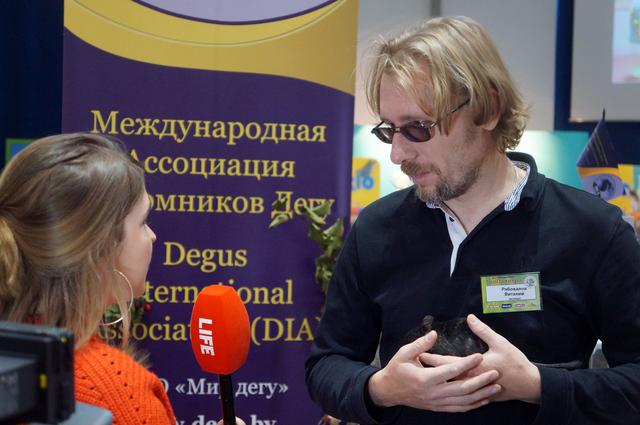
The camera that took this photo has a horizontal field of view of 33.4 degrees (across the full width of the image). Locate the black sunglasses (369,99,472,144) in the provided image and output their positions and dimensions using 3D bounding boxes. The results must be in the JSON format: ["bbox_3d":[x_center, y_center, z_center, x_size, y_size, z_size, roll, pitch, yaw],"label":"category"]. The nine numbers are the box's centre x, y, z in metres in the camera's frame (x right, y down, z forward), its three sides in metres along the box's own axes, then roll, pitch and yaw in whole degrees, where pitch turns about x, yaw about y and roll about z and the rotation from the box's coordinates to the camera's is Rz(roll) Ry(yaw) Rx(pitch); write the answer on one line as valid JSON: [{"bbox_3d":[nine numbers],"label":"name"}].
[{"bbox_3d":[0.163,-0.140,1.563,0.134,0.041,0.137,-36,21,-34],"label":"black sunglasses"}]

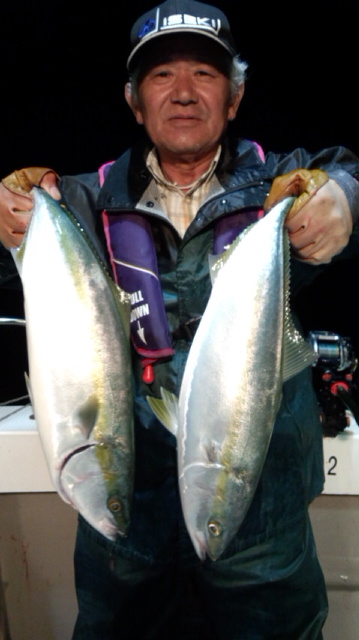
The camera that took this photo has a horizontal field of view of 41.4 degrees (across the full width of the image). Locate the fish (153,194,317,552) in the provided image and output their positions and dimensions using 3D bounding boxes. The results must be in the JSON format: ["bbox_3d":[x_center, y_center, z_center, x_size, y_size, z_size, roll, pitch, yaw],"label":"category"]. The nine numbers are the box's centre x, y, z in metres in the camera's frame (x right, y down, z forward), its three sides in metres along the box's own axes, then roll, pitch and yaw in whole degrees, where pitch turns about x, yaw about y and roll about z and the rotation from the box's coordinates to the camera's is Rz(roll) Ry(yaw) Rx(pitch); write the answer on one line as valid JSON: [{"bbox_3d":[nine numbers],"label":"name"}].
[{"bbox_3d":[0.071,0.041,0.580,0.175,0.510,0.085,13,0,-1],"label":"fish"}]

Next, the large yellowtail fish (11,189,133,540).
[{"bbox_3d":[-0.124,0.026,0.585,0.155,0.500,0.085,-13,0,-25],"label":"large yellowtail fish"}]

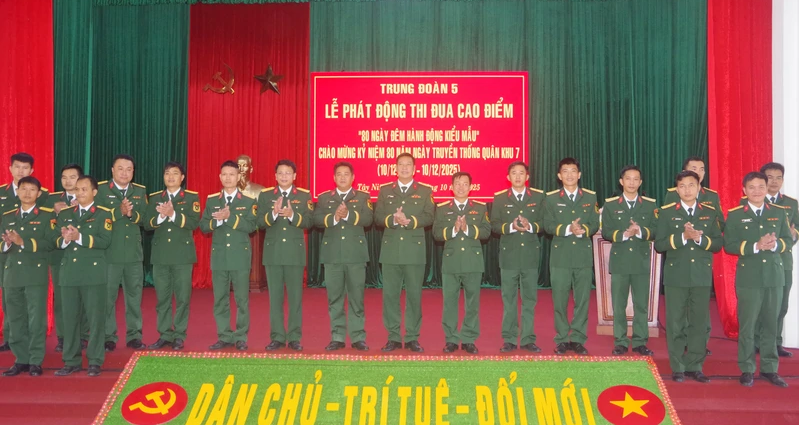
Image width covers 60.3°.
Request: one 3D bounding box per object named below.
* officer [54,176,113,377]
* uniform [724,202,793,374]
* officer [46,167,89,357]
[{"bbox_3d":[-2.747,0.549,6.000,0.460,1.700,0.400,0,-1,1],"label":"officer"},{"bbox_3d":[2.839,0.615,5.450,0.531,1.391,0.420,0,0,7],"label":"uniform"},{"bbox_3d":[-2.931,0.391,6.156,0.466,1.662,0.420,0,-1,-9],"label":"officer"}]

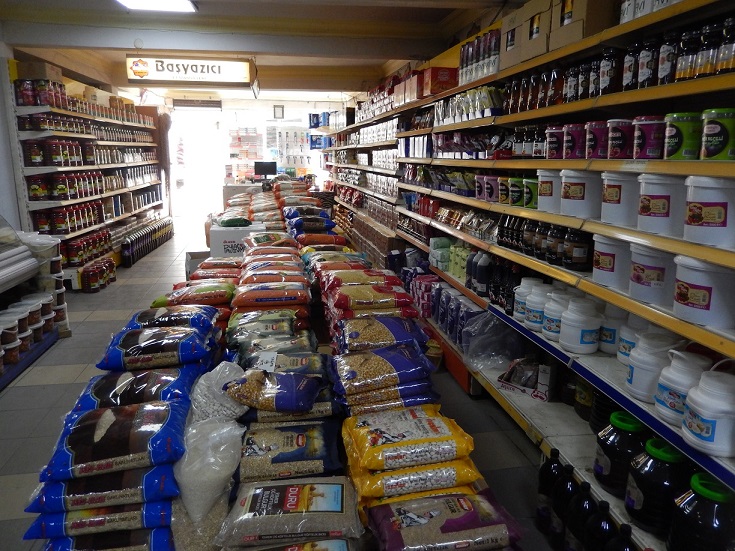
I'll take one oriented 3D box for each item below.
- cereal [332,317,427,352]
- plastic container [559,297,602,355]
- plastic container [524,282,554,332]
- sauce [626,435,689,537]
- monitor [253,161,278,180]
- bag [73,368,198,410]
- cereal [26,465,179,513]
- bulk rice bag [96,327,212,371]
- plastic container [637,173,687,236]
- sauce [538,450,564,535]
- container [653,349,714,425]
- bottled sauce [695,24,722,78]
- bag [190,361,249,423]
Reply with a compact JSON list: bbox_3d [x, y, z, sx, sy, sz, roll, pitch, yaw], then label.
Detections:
[{"bbox_3d":[0.038,0.239,2.291,0.390,0.095,0.275,-3,13,-13],"label":"cereal"},{"bbox_3d":[1.097,0.259,2.719,0.190,0.239,0.190,-5,13,-21],"label":"plastic container"},{"bbox_3d":[0.889,0.159,2.713,0.158,0.215,0.158,-10,16,-38],"label":"plastic container"},{"bbox_3d":[0.961,0.688,1.746,0.178,0.270,0.178,-1,13,-10],"label":"sauce"},{"bbox_3d":[-1.947,-2.003,10.200,0.420,0.370,0.180,-2,13,-9],"label":"monitor"},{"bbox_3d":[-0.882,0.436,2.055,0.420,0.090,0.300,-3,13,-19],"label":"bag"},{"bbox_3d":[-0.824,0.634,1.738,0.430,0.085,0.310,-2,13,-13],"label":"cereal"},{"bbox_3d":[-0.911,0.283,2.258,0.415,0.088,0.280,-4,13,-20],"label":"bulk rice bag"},{"bbox_3d":[1.042,-0.254,1.858,0.170,0.203,0.170,-8,15,-33],"label":"plastic container"},{"bbox_3d":[0.795,0.922,2.289,0.115,0.366,0.115,-8,15,-31],"label":"sauce"},{"bbox_3d":[1.075,0.372,1.781,0.174,0.205,0.174,-9,16,-36],"label":"container"},{"bbox_3d":[1.015,-0.660,1.571,0.068,0.146,0.068,-9,16,-36],"label":"bottled sauce"},{"bbox_3d":[-0.512,0.418,1.850,0.220,0.210,0.200,-2,13,-9],"label":"bag"}]

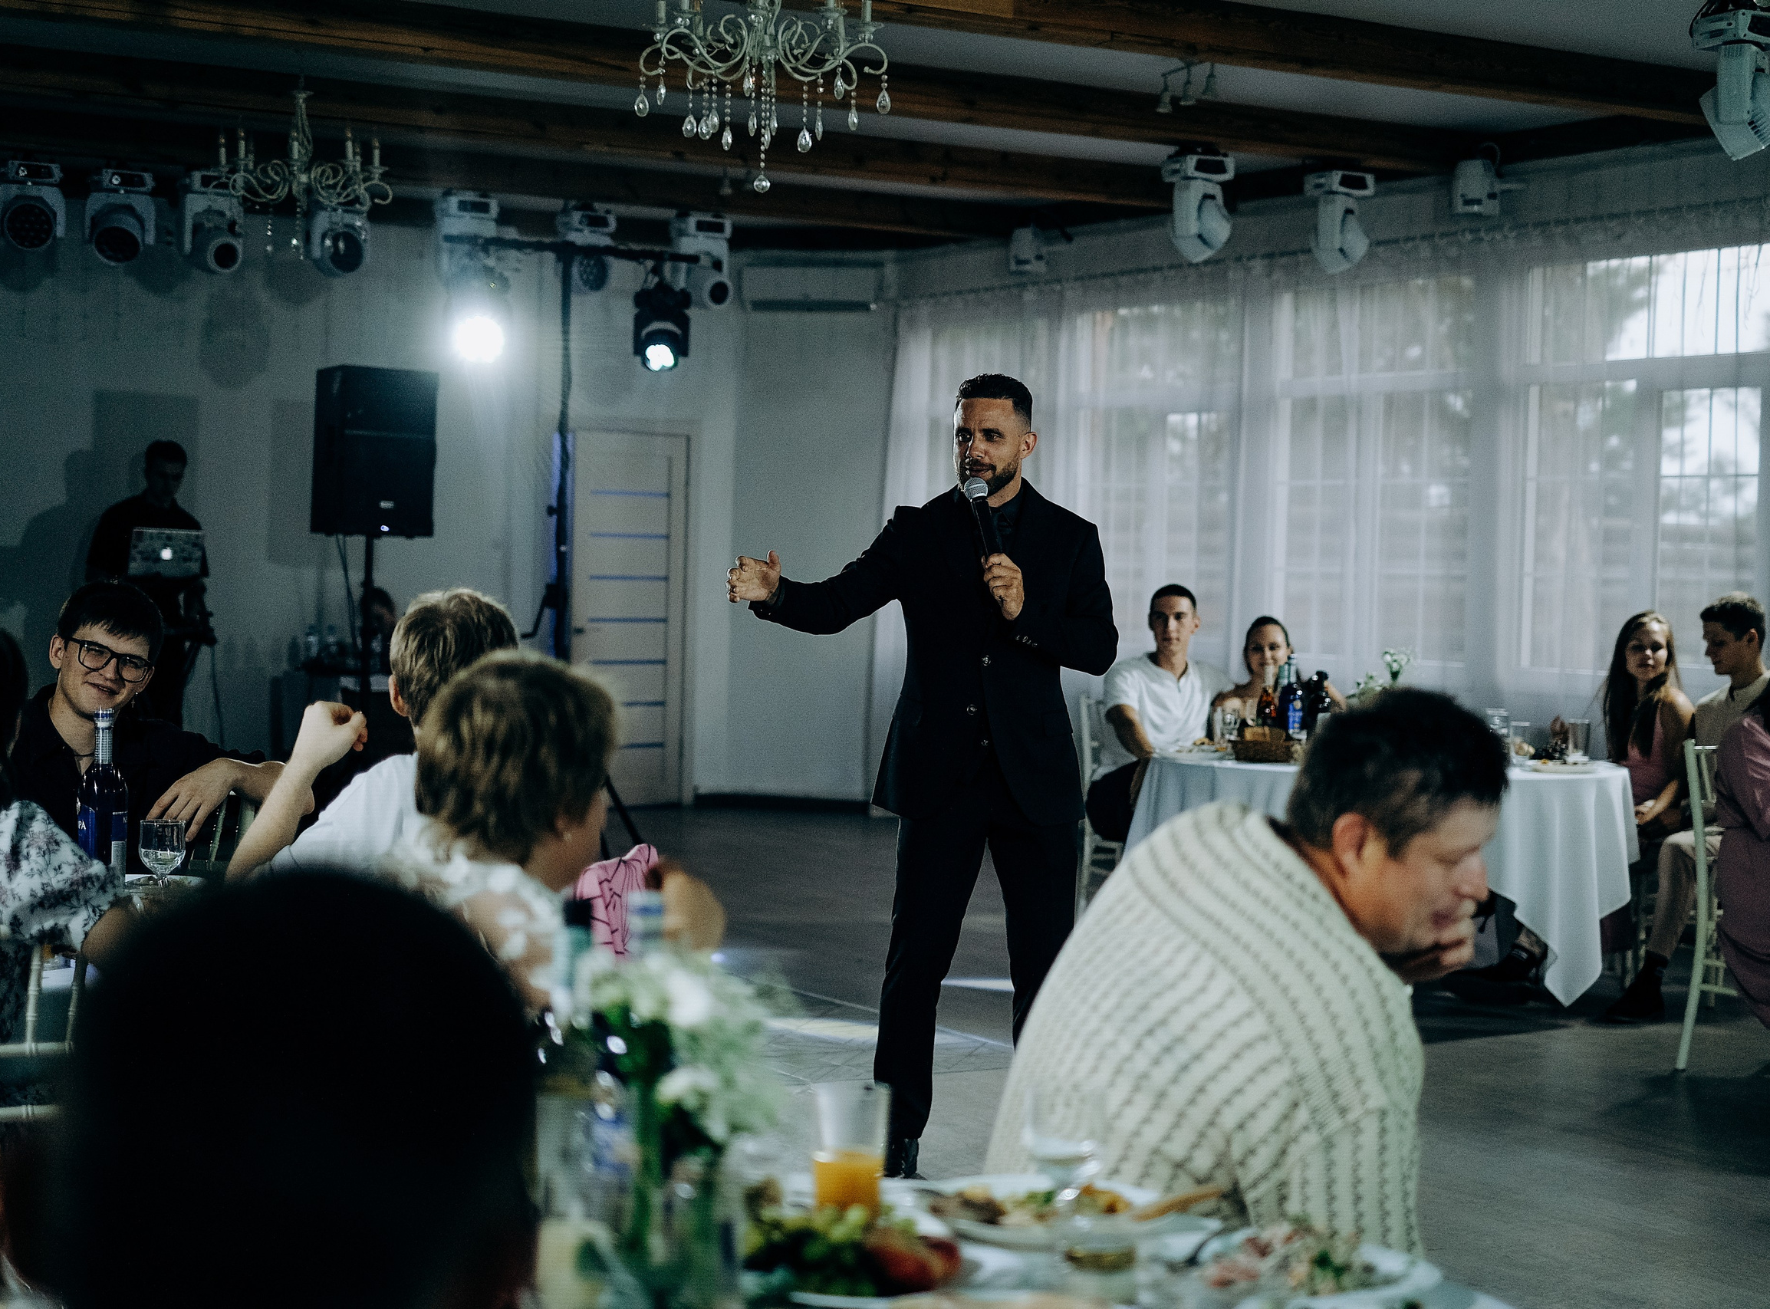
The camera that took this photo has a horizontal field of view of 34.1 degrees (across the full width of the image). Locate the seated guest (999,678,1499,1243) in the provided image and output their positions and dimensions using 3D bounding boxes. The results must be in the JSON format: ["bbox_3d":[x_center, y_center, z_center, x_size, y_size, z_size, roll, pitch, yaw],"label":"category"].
[{"bbox_3d":[0.445,0.684,3.248,0.740,1.280,0.520,1,2,-20],"label":"seated guest"}]

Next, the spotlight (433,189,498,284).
[{"bbox_3d":[-1.793,-1.785,12.350,0.265,0.395,0.255,0,3,-34],"label":"spotlight"}]

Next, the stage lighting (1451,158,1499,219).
[{"bbox_3d":[2.360,-1.863,11.536,0.180,0.230,0.180,0,2,-31],"label":"stage lighting"}]

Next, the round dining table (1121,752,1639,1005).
[{"bbox_3d":[1.614,0.738,9.433,1.620,0.760,1.620,1,2,0],"label":"round dining table"}]

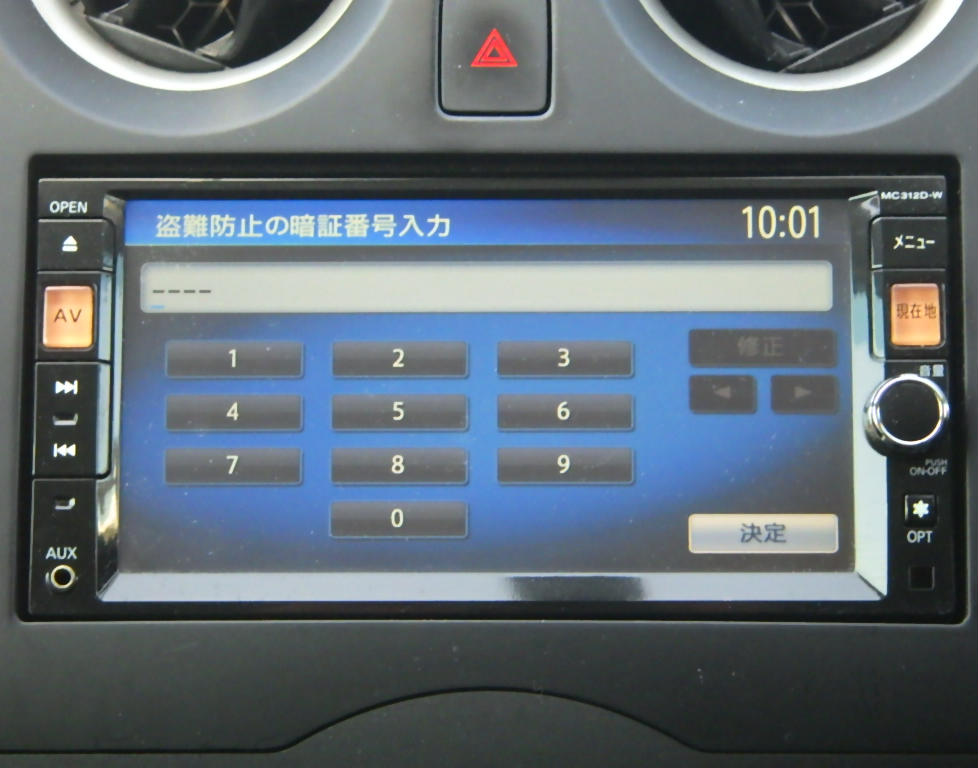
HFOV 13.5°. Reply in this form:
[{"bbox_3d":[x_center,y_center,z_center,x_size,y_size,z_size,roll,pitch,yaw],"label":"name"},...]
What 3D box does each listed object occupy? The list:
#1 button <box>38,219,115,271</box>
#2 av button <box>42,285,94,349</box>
[{"bbox_3d":[-0.090,-0.030,0.910,0.017,0.012,0.004,0,-13,0],"label":"button"},{"bbox_3d":[-0.092,-0.014,0.904,0.011,0.014,0.003,0,-13,0],"label":"av button"}]

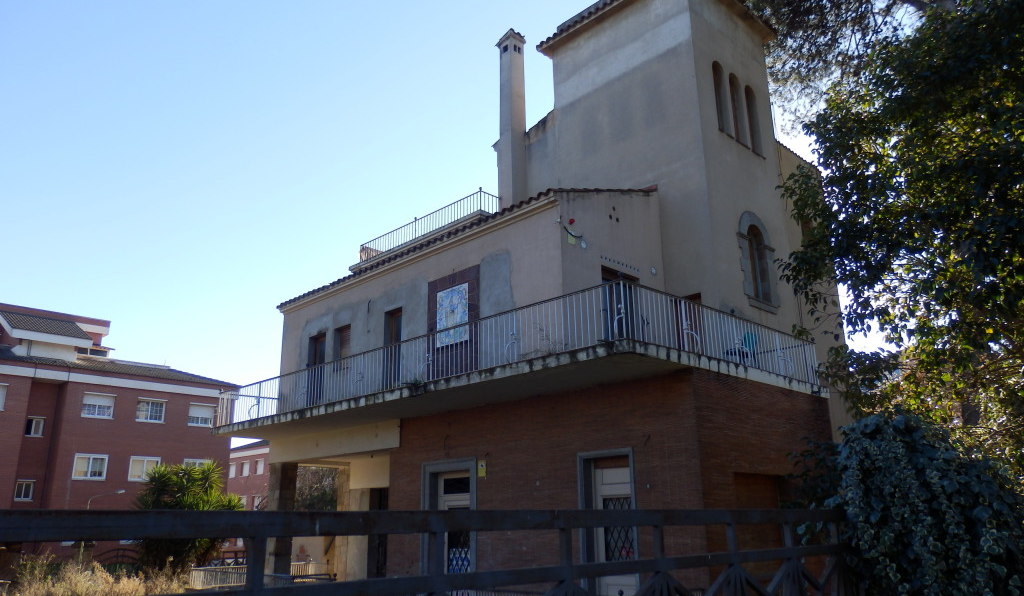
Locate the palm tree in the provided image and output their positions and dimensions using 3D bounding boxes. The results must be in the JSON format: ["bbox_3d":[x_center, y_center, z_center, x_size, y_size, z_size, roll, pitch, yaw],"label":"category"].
[{"bbox_3d":[-10.936,7.556,25.000,3.500,3.900,3.400,6,-18,-22],"label":"palm tree"}]

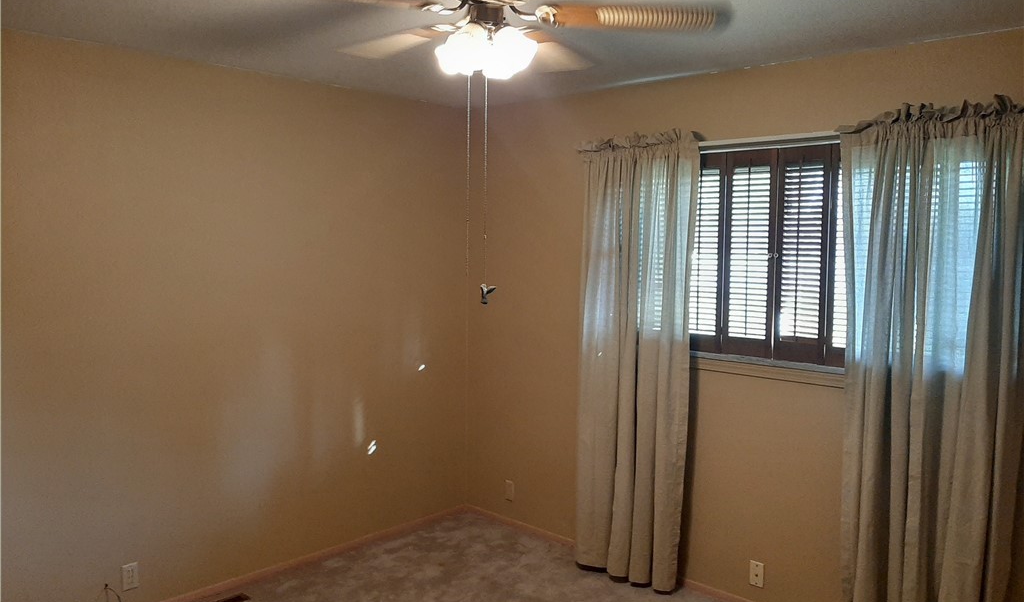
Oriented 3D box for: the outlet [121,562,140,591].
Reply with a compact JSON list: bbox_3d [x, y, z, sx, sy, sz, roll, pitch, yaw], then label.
[{"bbox_3d":[-1.655,1.201,3.340,0.010,0.115,0.071,4,6,43],"label":"outlet"}]

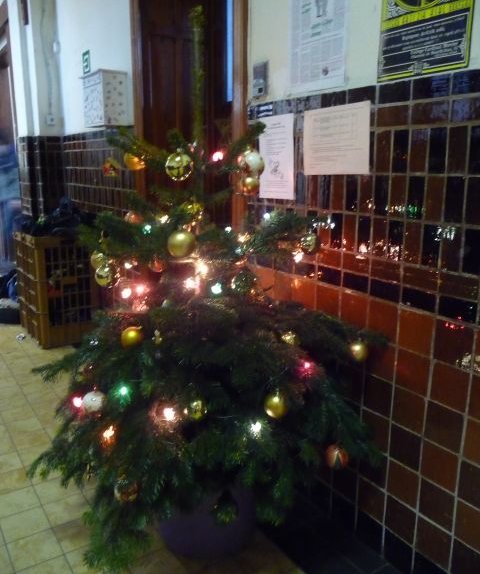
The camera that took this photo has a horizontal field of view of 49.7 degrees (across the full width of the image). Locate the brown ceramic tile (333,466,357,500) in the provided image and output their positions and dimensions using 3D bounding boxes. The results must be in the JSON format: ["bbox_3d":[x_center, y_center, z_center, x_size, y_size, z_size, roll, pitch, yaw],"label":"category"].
[{"bbox_3d":[0.381,0.700,1.862,0.012,0.123,0.118,-10,17,-33],"label":"brown ceramic tile"}]

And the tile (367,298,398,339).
[{"bbox_3d":[0.438,0.103,1.581,0.010,0.121,0.119,-9,16,-31],"label":"tile"}]

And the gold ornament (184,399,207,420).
[{"bbox_3d":[-0.117,0.328,1.390,0.053,0.057,0.053,-1,14,-5],"label":"gold ornament"}]

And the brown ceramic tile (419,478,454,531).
[{"bbox_3d":[0.579,0.637,1.515,0.012,0.125,0.119,-9,16,-32],"label":"brown ceramic tile"}]

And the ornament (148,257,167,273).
[{"bbox_3d":[-0.255,-0.068,1.600,0.056,0.056,0.056,0,13,0],"label":"ornament"}]

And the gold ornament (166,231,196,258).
[{"bbox_3d":[-0.168,-0.126,1.500,0.079,0.082,0.079,-2,14,-6],"label":"gold ornament"}]

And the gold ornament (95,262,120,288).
[{"bbox_3d":[-0.417,-0.038,1.630,0.079,0.086,0.079,-4,14,-14],"label":"gold ornament"}]

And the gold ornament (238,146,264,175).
[{"bbox_3d":[0.032,-0.365,1.520,0.079,0.081,0.079,0,14,1],"label":"gold ornament"}]

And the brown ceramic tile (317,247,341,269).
[{"bbox_3d":[0.309,-0.098,1.764,0.012,0.060,0.118,-10,17,-33],"label":"brown ceramic tile"}]

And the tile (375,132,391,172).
[{"bbox_3d":[0.418,-0.389,1.489,0.010,0.122,0.058,-9,16,-31],"label":"tile"}]

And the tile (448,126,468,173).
[{"bbox_3d":[0.556,-0.348,1.309,0.010,0.120,0.055,-9,16,-32],"label":"tile"}]

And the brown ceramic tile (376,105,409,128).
[{"bbox_3d":[0.429,-0.472,1.438,0.010,0.058,0.120,-8,15,-31],"label":"brown ceramic tile"}]

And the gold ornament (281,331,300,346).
[{"bbox_3d":[0.150,0.153,1.540,0.058,0.055,0.058,0,13,0],"label":"gold ornament"}]

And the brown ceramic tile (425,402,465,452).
[{"bbox_3d":[0.576,0.397,1.461,0.010,0.120,0.117,-9,16,-32],"label":"brown ceramic tile"}]

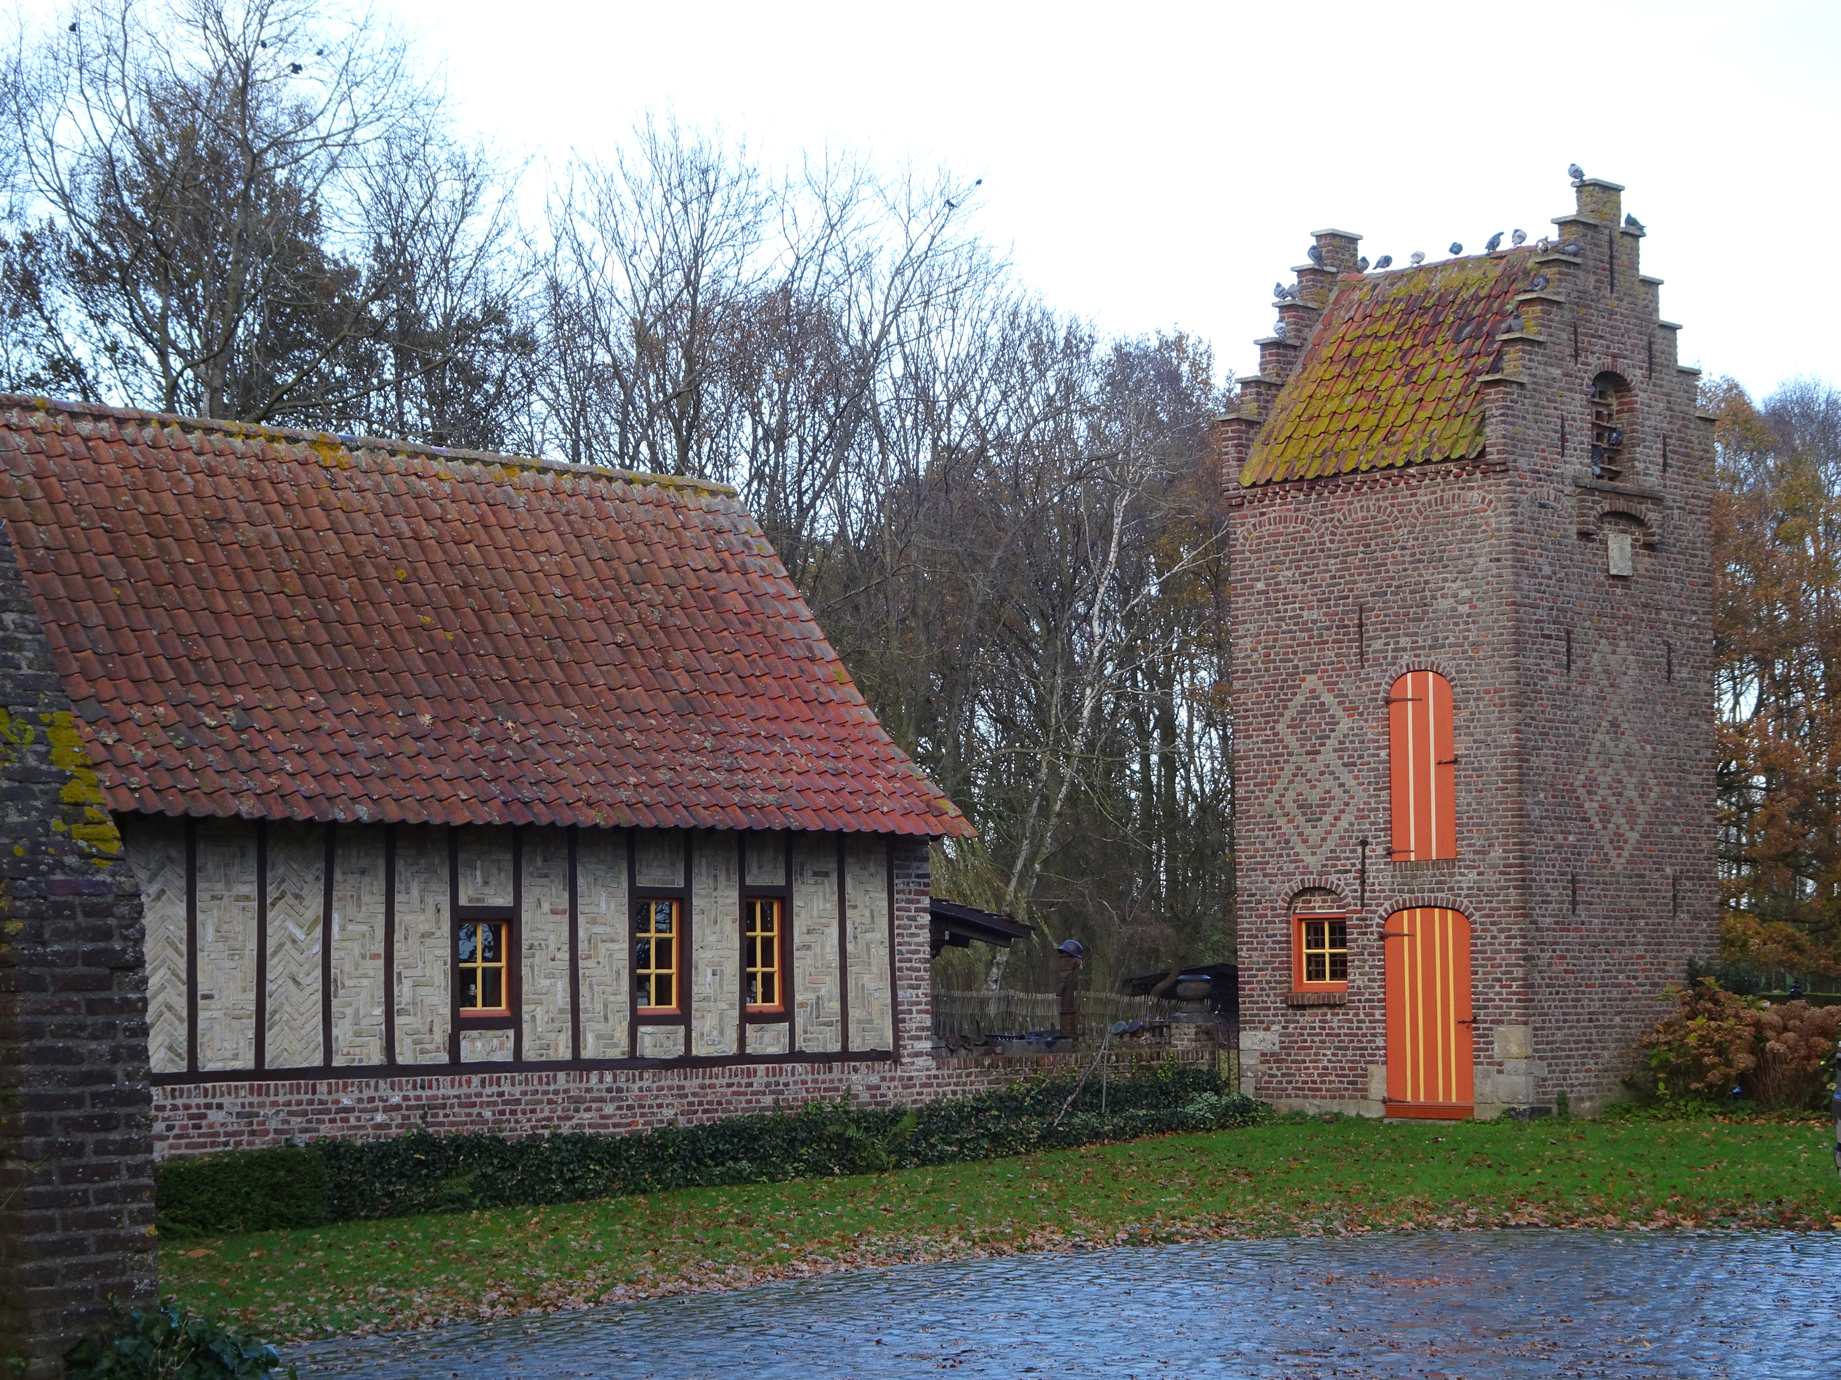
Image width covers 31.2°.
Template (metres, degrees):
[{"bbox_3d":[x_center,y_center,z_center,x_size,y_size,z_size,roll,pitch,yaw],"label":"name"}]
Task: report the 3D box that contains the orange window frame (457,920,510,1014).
[{"bbox_3d":[-3.675,2.329,27.740,0.550,0.780,0.100,4,-7,-44],"label":"orange window frame"}]

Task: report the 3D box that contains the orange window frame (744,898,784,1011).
[{"bbox_3d":[-1.425,2.400,29.910,0.480,1.030,0.100,4,-7,-44],"label":"orange window frame"}]

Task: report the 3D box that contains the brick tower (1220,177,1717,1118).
[{"bbox_3d":[5.987,-0.412,35.729,3.820,9.720,3.900,-5,-7,43],"label":"brick tower"}]

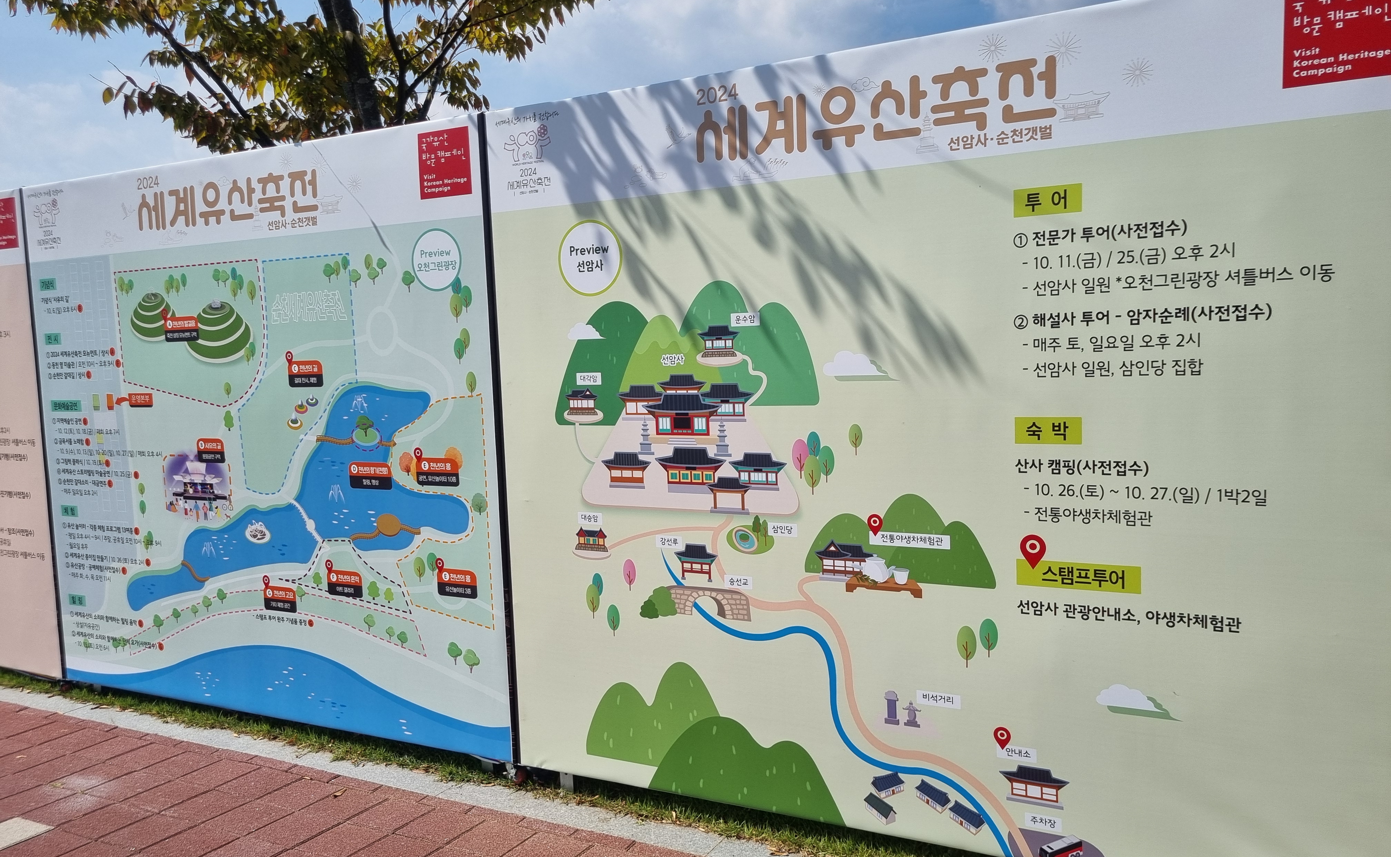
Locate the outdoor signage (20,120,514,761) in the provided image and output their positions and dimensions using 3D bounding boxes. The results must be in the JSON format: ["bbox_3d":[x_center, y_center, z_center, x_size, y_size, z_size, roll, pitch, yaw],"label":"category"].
[{"bbox_3d":[-1.720,0.047,4.003,2.453,2.133,0.070,0,5,28],"label":"outdoor signage"}]

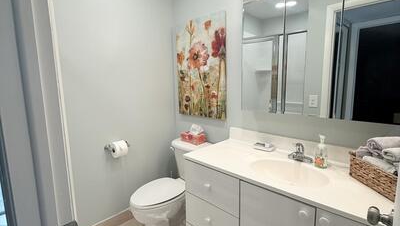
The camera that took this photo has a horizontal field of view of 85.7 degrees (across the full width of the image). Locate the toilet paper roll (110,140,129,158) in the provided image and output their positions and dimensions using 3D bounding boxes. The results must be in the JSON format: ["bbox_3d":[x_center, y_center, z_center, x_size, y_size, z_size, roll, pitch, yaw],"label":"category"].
[{"bbox_3d":[-0.696,0.308,1.865,0.107,0.112,0.112,-9,12,-43],"label":"toilet paper roll"}]

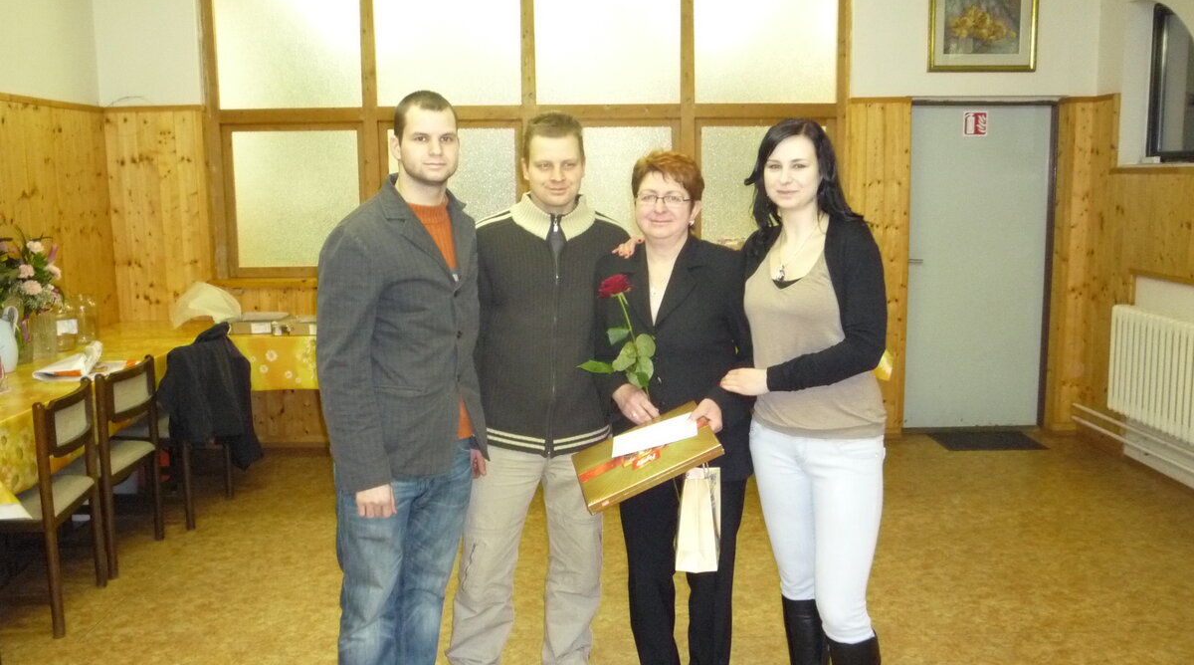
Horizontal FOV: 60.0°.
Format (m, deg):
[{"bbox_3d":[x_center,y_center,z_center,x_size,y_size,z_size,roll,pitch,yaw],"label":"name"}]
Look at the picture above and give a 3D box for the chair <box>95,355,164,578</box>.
[{"bbox_3d":[-2.205,0.550,4.360,0.520,0.840,0.490,-1,8,-2],"label":"chair"}]

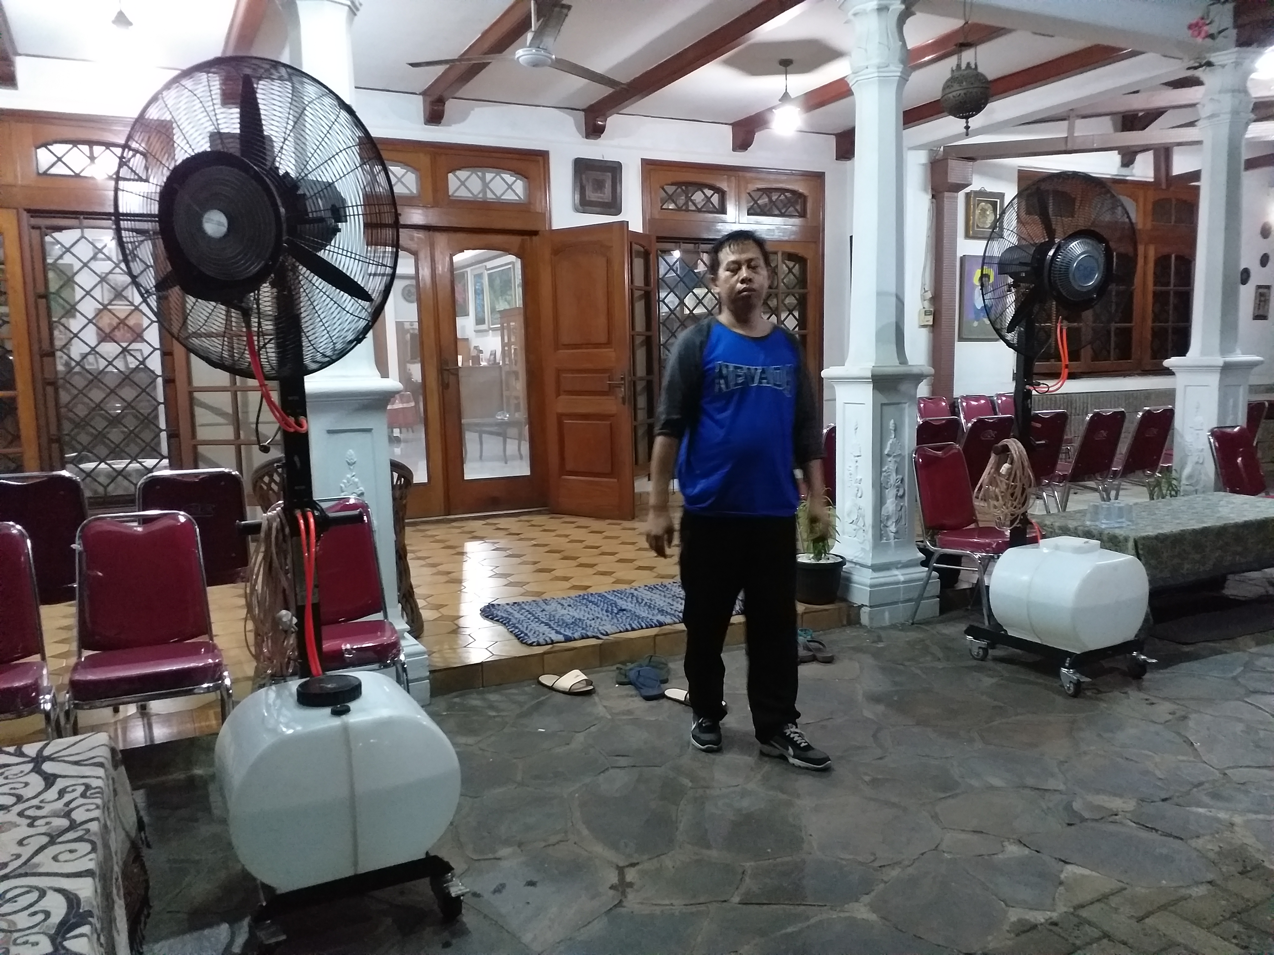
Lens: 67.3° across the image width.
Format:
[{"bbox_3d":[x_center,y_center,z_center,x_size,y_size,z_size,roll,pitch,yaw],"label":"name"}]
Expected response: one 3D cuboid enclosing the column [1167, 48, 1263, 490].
[{"bbox_3d":[3.478,-0.980,5.803,0.440,2.970,0.440,-5,8,-26],"label":"column"}]

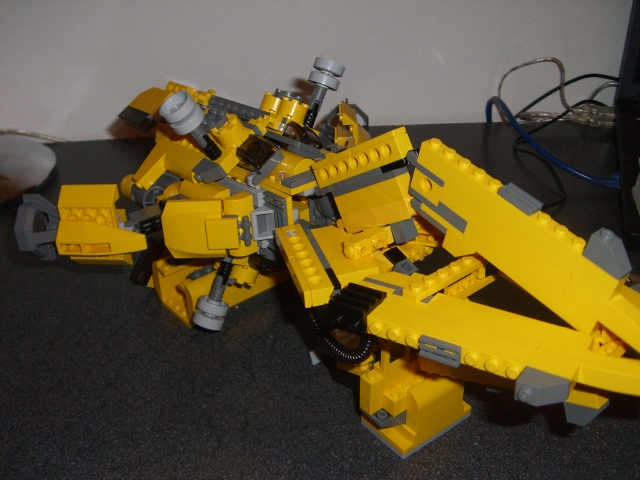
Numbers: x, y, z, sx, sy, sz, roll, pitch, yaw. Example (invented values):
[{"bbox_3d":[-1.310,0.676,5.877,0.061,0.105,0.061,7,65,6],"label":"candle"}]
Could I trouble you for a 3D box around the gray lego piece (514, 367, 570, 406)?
[{"bbox_3d":[0.078,0.053,0.245,0.016,0.008,0.011,15,31,29],"label":"gray lego piece"}]

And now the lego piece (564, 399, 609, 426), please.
[{"bbox_3d":[0.095,0.061,0.250,0.008,0.009,0.013,-23,17,-36],"label":"lego piece"}]

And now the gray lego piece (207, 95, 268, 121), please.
[{"bbox_3d":[-0.049,-0.080,0.425,0.006,0.008,0.054,-25,37,-34],"label":"gray lego piece"}]

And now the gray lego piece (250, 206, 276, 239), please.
[{"bbox_3d":[-0.028,-0.009,0.352,0.010,0.016,0.008,-5,24,-4],"label":"gray lego piece"}]

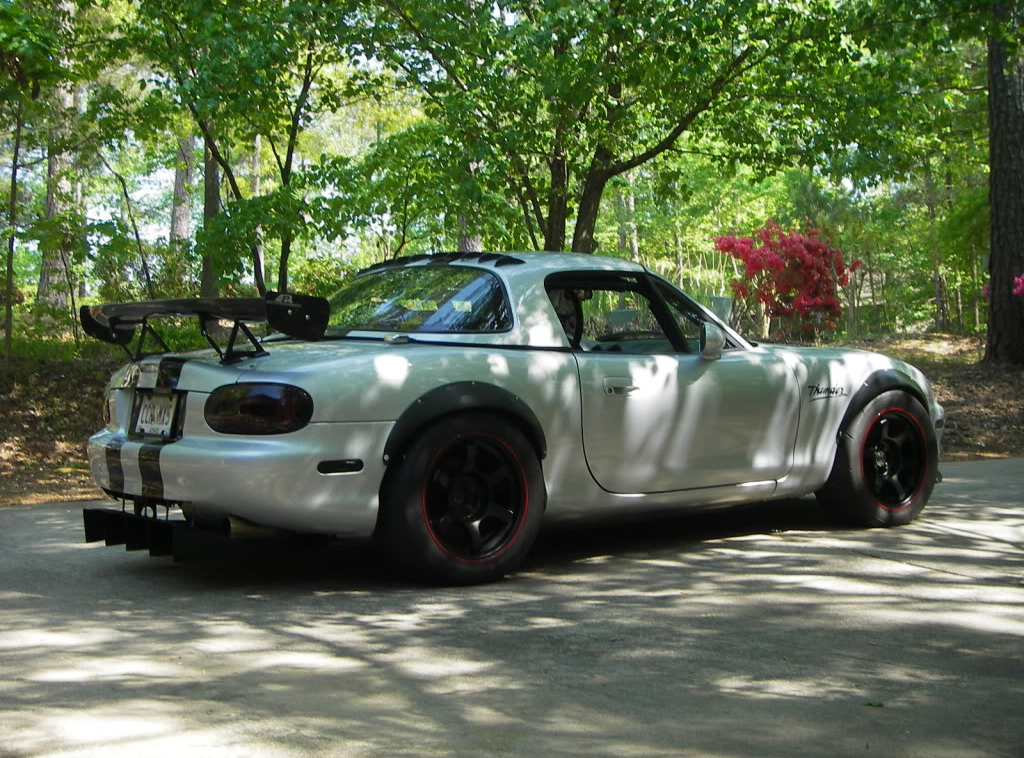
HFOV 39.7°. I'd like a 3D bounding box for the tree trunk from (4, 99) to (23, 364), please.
[{"bbox_3d":[-4.033,-1.203,11.500,0.130,2.100,0.120,-1,2,0],"label":"tree trunk"}]

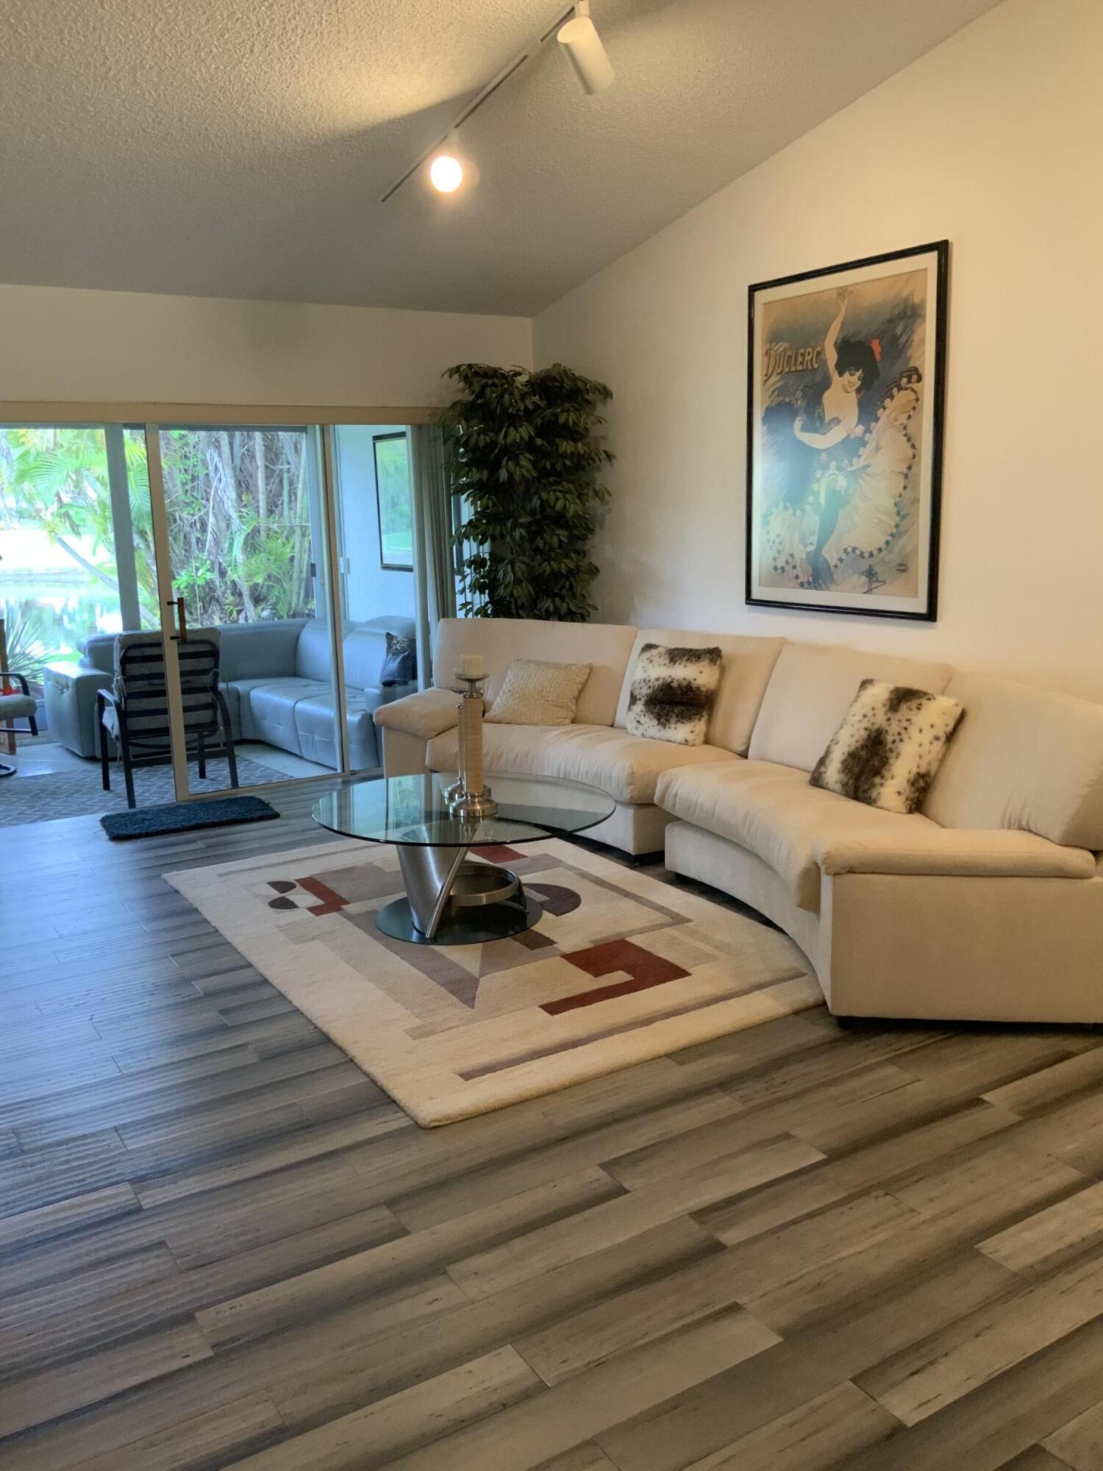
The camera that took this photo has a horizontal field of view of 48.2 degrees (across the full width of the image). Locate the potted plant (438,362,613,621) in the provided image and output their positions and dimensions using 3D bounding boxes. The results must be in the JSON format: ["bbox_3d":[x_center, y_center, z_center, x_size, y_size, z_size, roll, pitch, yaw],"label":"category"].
[{"bbox_3d":[-0.131,-0.870,6.673,0.820,2.177,0.820,-1,11,0],"label":"potted plant"}]

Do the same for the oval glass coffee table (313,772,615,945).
[{"bbox_3d":[-0.326,0.452,4.476,1.071,0.418,1.071,-8,13,-31],"label":"oval glass coffee table"}]

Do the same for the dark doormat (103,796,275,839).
[{"bbox_3d":[-1.770,0.398,6.029,0.799,0.025,0.383,-8,13,-31],"label":"dark doormat"}]

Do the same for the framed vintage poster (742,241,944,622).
[{"bbox_3d":[1.181,-1.225,5.160,0.035,1.415,1.118,-8,13,-31],"label":"framed vintage poster"}]

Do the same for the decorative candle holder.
[{"bbox_3d":[-0.279,0.025,4.275,0.172,0.497,0.172,-1,11,0],"label":"decorative candle holder"}]

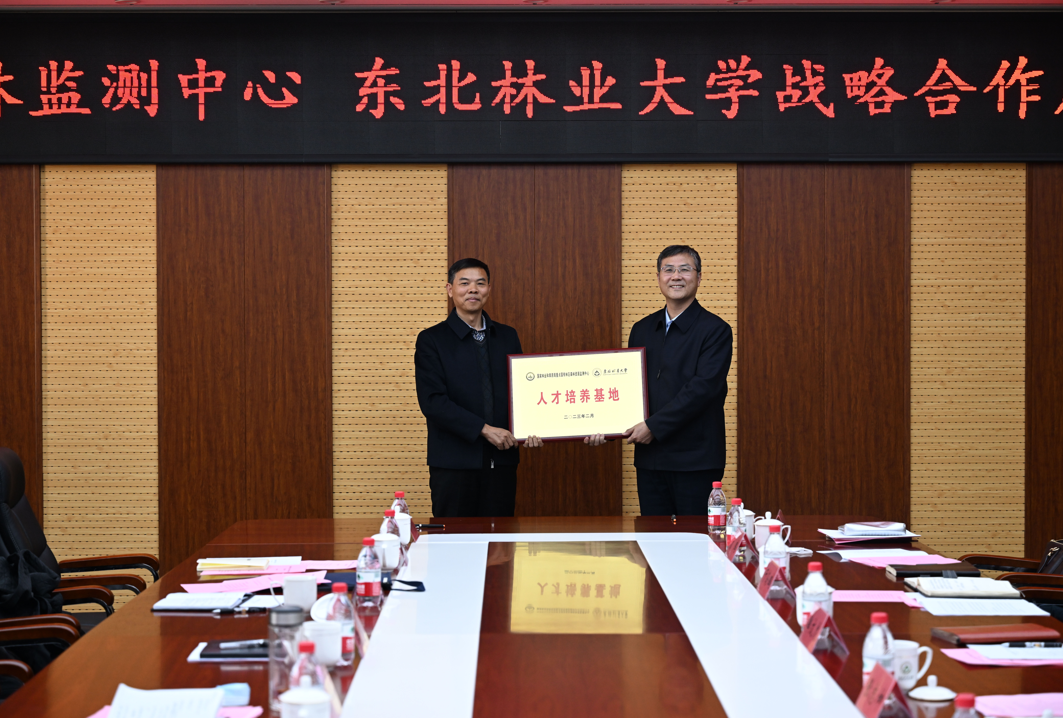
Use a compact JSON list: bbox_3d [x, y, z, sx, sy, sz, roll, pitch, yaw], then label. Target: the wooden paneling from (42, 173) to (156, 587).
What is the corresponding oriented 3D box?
[{"bbox_3d":[-2.015,0.136,9.785,0.536,2.078,0.030,0,1,-1],"label":"wooden paneling"}]

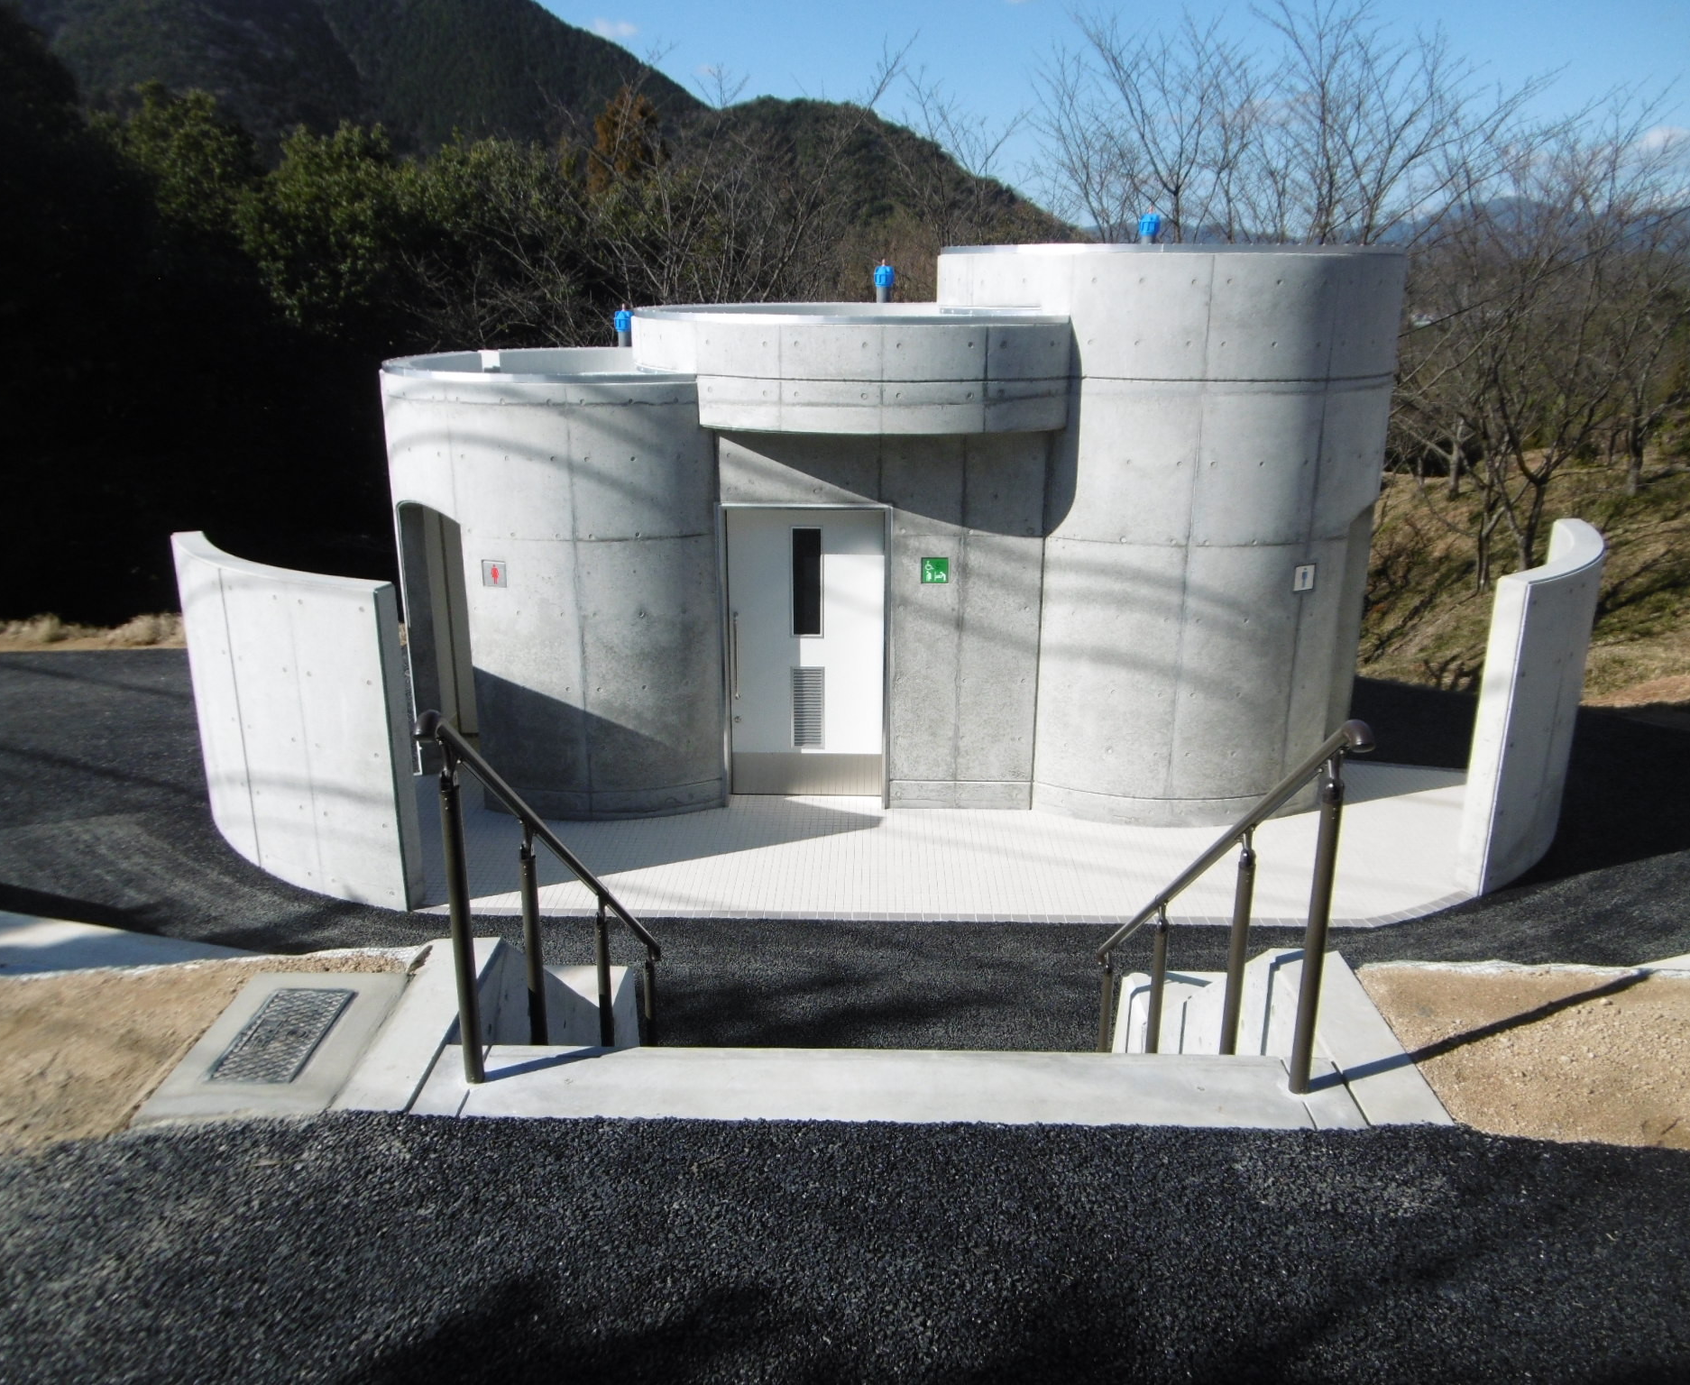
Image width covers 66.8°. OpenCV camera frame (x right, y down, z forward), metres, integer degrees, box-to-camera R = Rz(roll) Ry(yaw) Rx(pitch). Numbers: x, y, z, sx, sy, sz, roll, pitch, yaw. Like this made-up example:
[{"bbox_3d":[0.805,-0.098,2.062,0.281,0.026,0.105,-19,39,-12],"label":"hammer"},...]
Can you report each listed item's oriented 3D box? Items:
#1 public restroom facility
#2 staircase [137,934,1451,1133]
[{"bbox_3d":[0.256,-1.324,9.442,6.920,3.550,3.520,0,18,1],"label":"public restroom facility"},{"bbox_3d":[-0.055,1.259,4.049,2.710,1.590,2.390,0,18,1],"label":"staircase"}]

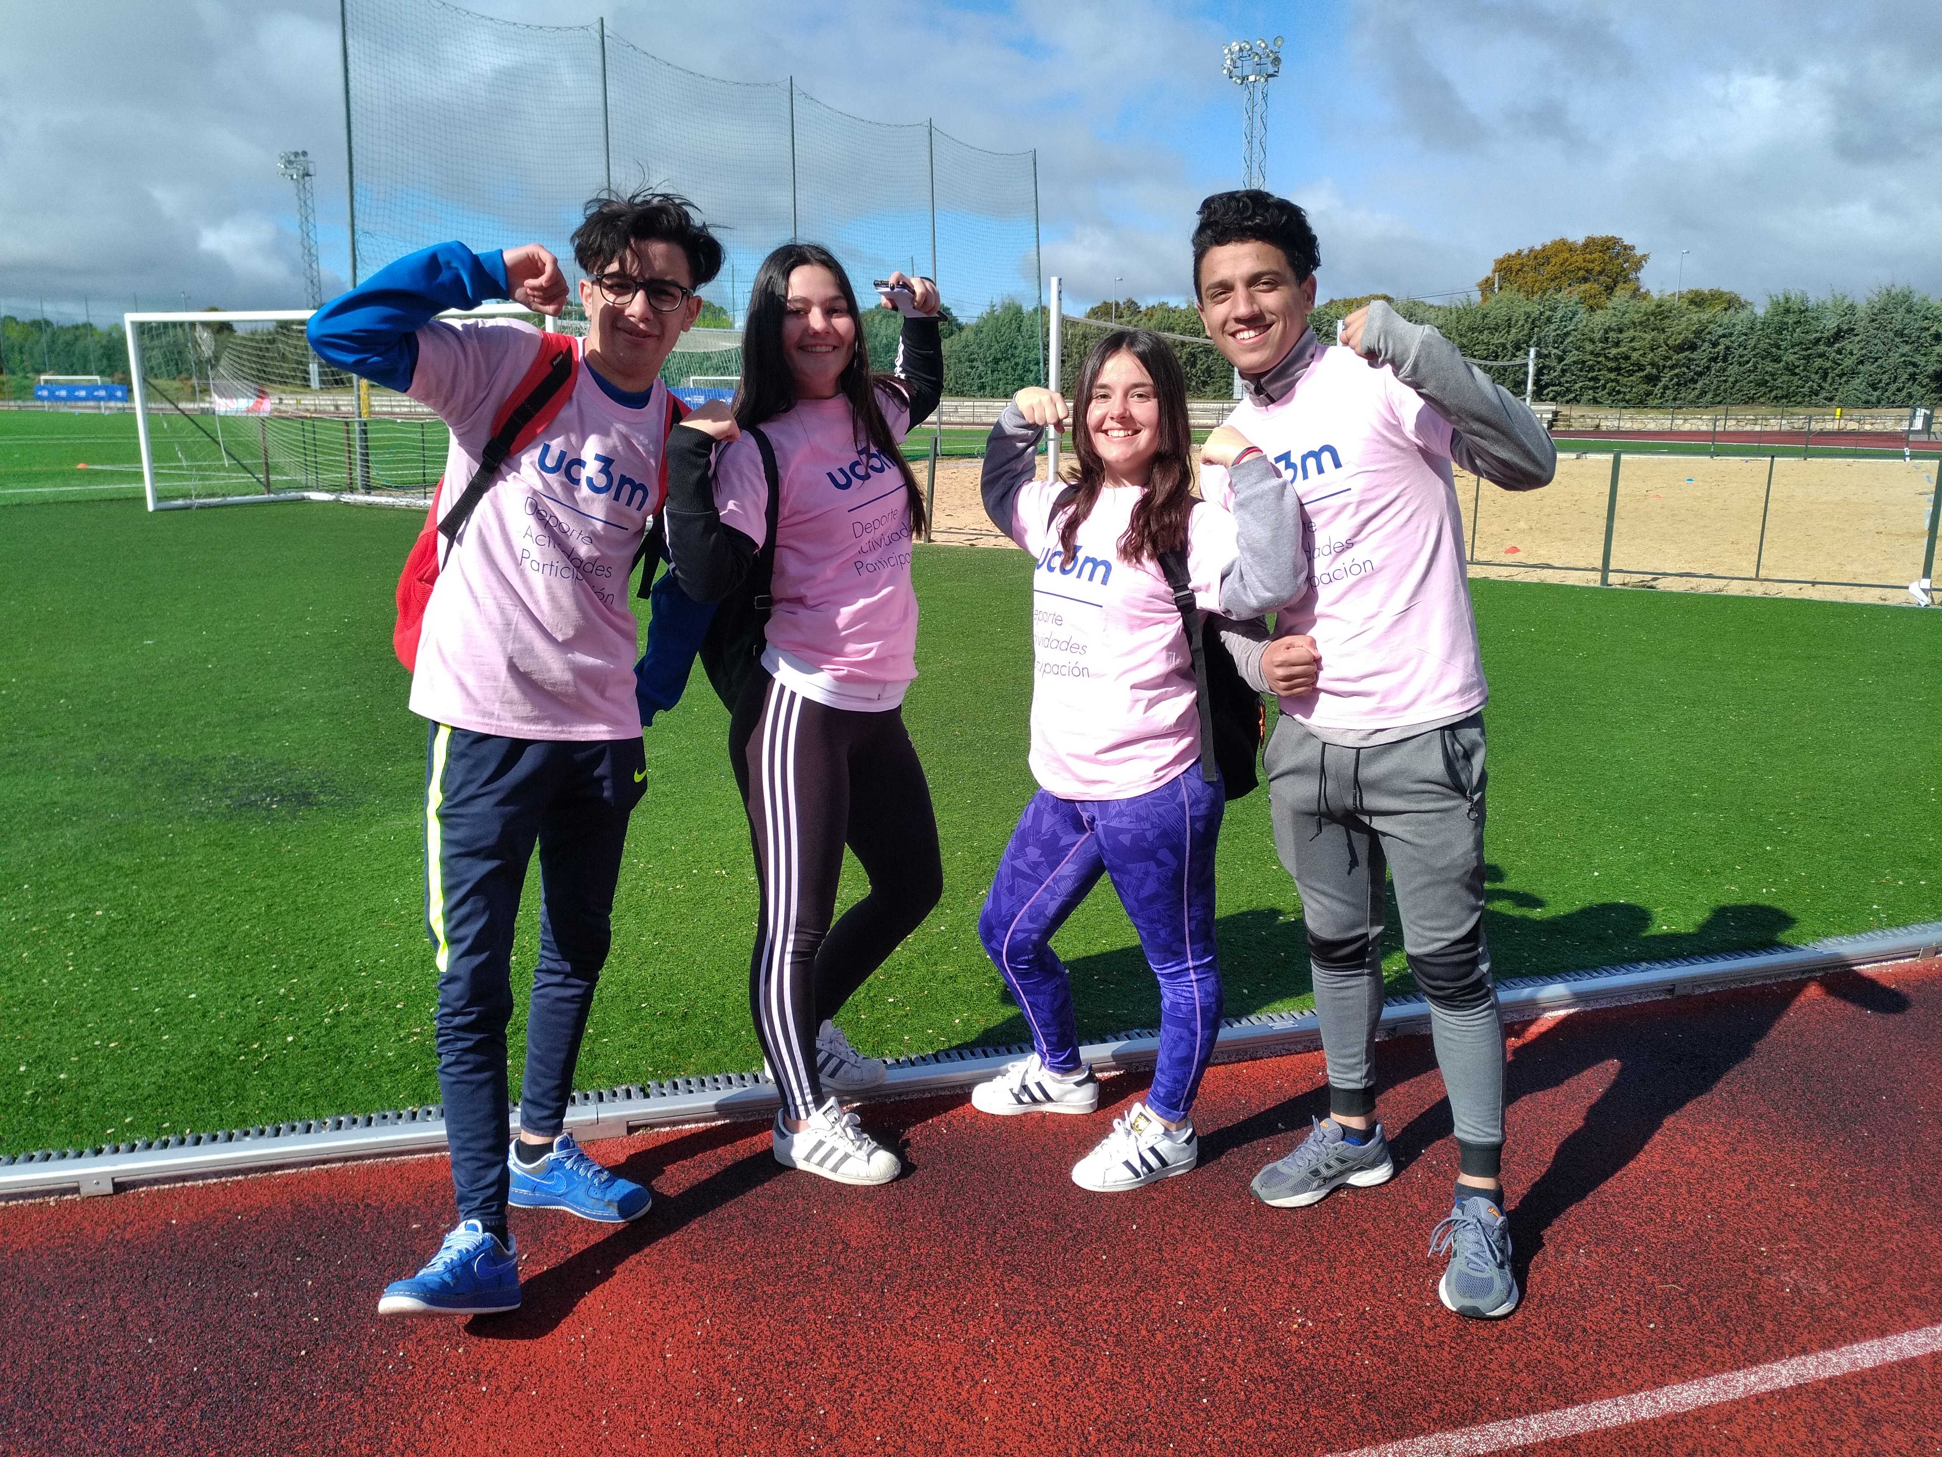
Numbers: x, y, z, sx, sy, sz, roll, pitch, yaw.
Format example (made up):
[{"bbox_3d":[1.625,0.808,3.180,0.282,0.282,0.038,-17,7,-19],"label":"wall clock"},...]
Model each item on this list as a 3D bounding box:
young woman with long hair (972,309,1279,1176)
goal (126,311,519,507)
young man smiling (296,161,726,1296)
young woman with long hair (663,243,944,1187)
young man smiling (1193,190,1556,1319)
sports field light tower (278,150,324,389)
[{"bbox_3d":[0.270,0.094,2.403,0.590,1.575,0.470,13,19,40],"label":"young woman with long hair"},{"bbox_3d":[-6.445,-3.638,15.072,6.900,2.330,2.100,7,16,24],"label":"goal"},{"bbox_3d":[-0.681,0.083,2.069,0.650,1.745,0.480,-10,18,-37],"label":"young man smiling"},{"bbox_3d":[-0.290,0.033,2.370,0.450,1.700,0.530,13,19,40],"label":"young woman with long hair"},{"bbox_3d":[0.681,0.086,2.096,0.550,1.750,0.500,11,18,36],"label":"young man smiling"},{"bbox_3d":[-52.134,-35.602,100.431,2.800,17.800,2.300,8,16,26],"label":"sports field light tower"}]

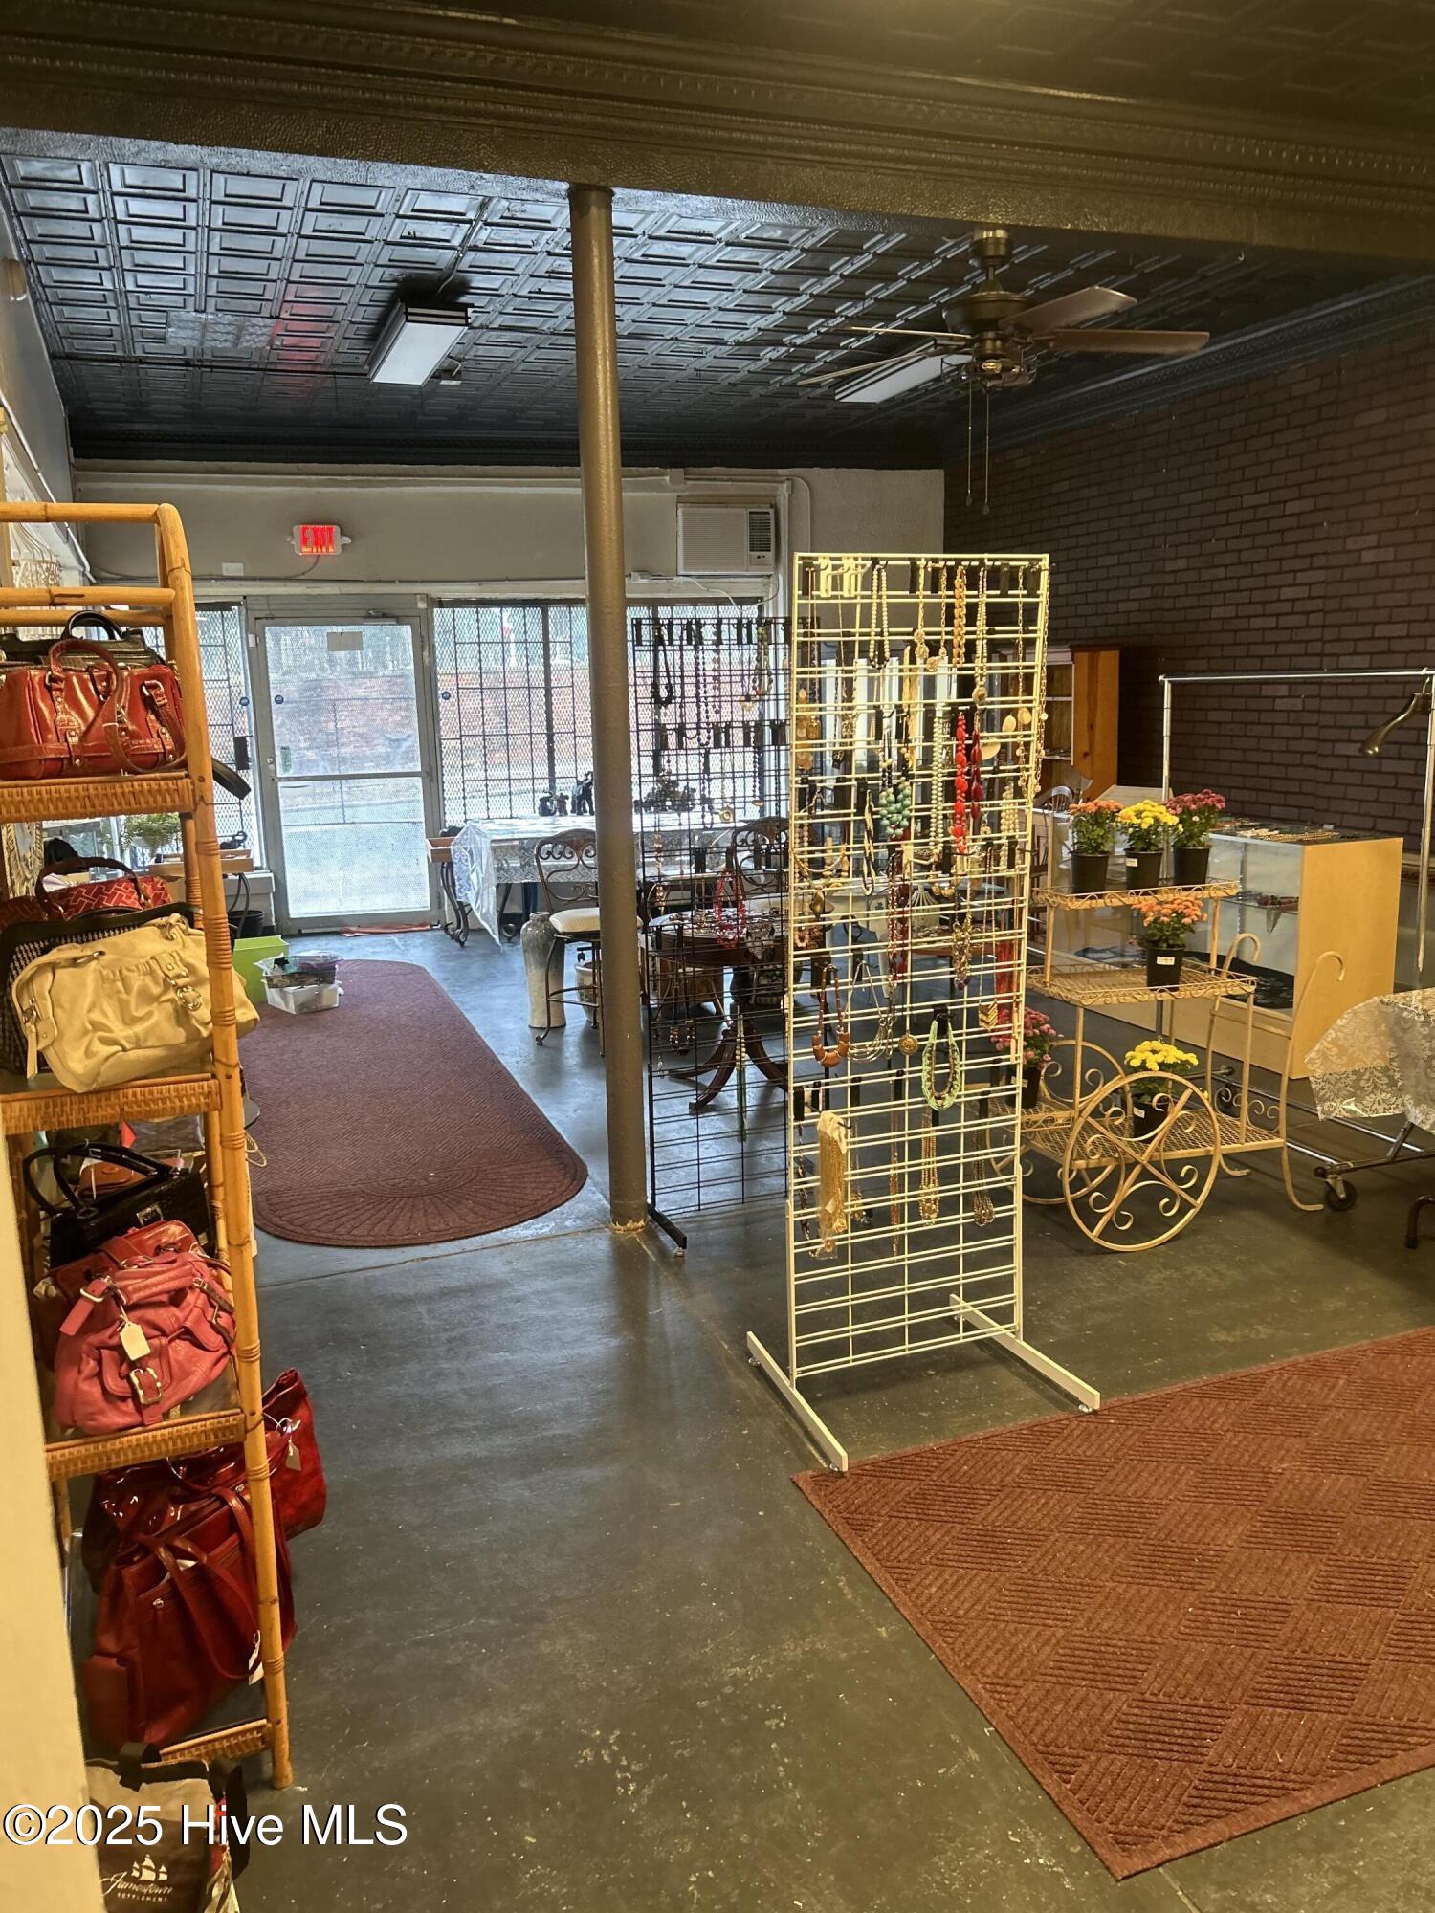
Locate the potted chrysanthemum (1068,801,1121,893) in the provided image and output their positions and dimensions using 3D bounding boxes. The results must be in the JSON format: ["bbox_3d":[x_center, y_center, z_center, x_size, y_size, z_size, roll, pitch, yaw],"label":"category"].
[{"bbox_3d":[1.112,-0.325,4.247,0.165,0.275,0.165,-5,12,-20],"label":"potted chrysanthemum"}]

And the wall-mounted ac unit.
[{"bbox_3d":[0.015,-3.092,10.637,0.735,0.525,0.350,-6,12,-19],"label":"wall-mounted ac unit"}]

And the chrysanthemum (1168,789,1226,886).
[{"bbox_3d":[1.463,-0.360,4.404,0.175,0.285,0.175,-5,12,-20],"label":"chrysanthemum"}]

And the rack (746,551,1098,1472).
[{"bbox_3d":[0.436,0.078,3.266,0.650,1.925,0.620,-5,12,-20],"label":"rack"}]

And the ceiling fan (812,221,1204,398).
[{"bbox_3d":[0.846,-1.980,4.400,1.290,0.490,1.290,-5,12,-20],"label":"ceiling fan"}]

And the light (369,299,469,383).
[{"bbox_3d":[-1.390,-2.808,6.615,0.273,0.100,1.240,-6,12,-19],"label":"light"}]

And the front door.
[{"bbox_3d":[-2.585,-1.270,10.038,1.065,2.150,0.070,-6,12,-19],"label":"front door"}]

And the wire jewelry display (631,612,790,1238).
[{"bbox_3d":[0.066,-0.101,4.446,0.630,1.847,0.600,-6,12,-19],"label":"wire jewelry display"}]

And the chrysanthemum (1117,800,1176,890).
[{"bbox_3d":[1.260,-0.325,4.231,0.180,0.265,0.180,-6,12,-19],"label":"chrysanthemum"}]

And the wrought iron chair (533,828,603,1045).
[{"bbox_3d":[-0.587,-0.098,6.741,0.450,1.000,0.480,-5,12,-20],"label":"wrought iron chair"}]

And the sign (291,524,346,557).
[{"bbox_3d":[-2.685,-2.806,9.669,0.350,0.210,0.080,-6,12,-19],"label":"sign"}]

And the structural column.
[{"bbox_3d":[-0.323,-0.633,4.226,0.120,2.993,0.120,-5,12,-20],"label":"structural column"}]

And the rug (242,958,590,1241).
[{"bbox_3d":[-1.686,0.455,6.626,1.220,0.012,4.900,-5,12,-20],"label":"rug"}]

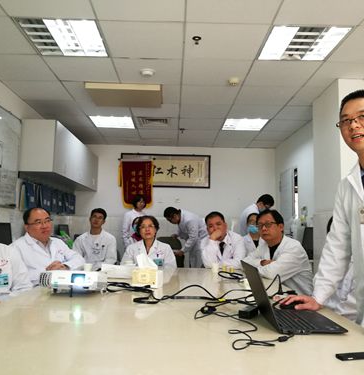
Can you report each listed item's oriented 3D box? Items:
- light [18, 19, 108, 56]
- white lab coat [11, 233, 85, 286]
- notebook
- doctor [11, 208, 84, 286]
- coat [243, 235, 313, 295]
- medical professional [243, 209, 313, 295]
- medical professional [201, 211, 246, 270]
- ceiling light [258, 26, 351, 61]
[{"bbox_3d":[-0.876,-1.150,2.982,0.600,0.070,0.591,1,-6,-1],"label":"light"},{"bbox_3d":[-0.969,0.633,2.788,0.520,0.620,0.420,6,-8,-38],"label":"white lab coat"},{"bbox_3d":[0.447,0.451,1.668,0.343,0.238,0.368,2,-6,-6],"label":"notebook"},{"bbox_3d":[-0.915,0.775,2.595,0.580,1.270,0.720,6,-8,-41],"label":"doctor"},{"bbox_3d":[0.753,0.682,3.012,0.520,0.620,0.420,-5,-8,44],"label":"coat"},{"bbox_3d":[0.661,0.815,2.842,0.580,1.292,0.720,-4,-8,40],"label":"medical professional"},{"bbox_3d":[0.373,0.877,3.570,0.540,1.305,0.680,0,-6,9],"label":"medical professional"},{"bbox_3d":[0.924,-1.107,3.003,0.600,0.080,0.600,1,-6,-1],"label":"ceiling light"}]

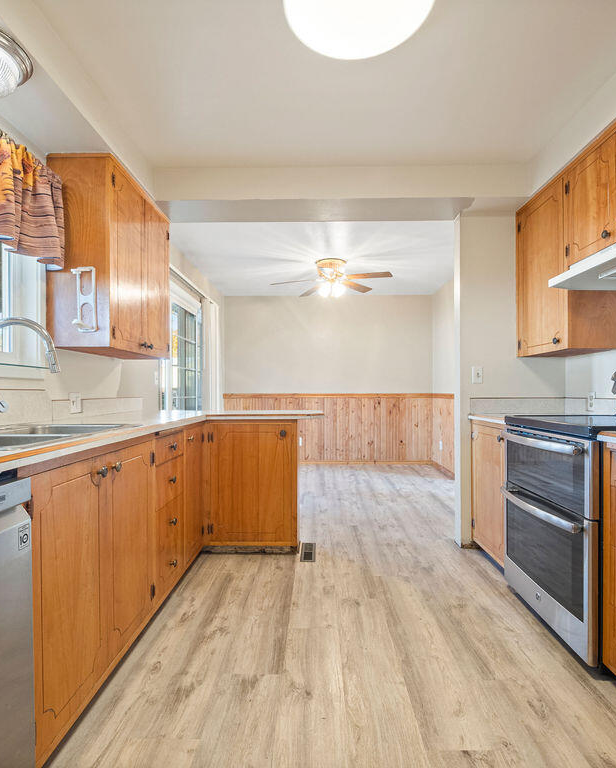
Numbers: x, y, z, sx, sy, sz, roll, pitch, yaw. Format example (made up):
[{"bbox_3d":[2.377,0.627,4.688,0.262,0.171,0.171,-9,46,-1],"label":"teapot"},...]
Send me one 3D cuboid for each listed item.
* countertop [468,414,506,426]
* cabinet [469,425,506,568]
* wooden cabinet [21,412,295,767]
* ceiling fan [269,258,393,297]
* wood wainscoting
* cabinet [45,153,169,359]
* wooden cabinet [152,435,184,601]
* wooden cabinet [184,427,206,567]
[{"bbox_3d":[1.425,0.226,2.561,0.655,0.040,0.585,0,-1,1],"label":"countertop"},{"bbox_3d":[1.441,0.663,2.551,0.624,0.835,0.580,0,-1,1],"label":"cabinet"},{"bbox_3d":[-0.686,0.669,2.172,1.220,0.870,2.165,0,-1,1],"label":"wooden cabinet"},{"bbox_3d":[0.264,-1.139,4.554,1.320,0.400,1.280,0,-1,1],"label":"ceiling fan"},{"bbox_3d":[0.286,0.661,5.661,3.120,1.045,0.990,0,-1,1],"label":"wood wainscoting"},{"bbox_3d":[-1.179,-0.684,2.621,0.325,1.000,0.890,0,-1,1],"label":"cabinet"},{"bbox_3d":[-0.986,0.650,2.118,0.581,0.825,0.415,0,-1,1],"label":"wooden cabinet"},{"bbox_3d":[-0.978,0.657,2.518,0.581,0.825,0.385,0,-1,1],"label":"wooden cabinet"}]

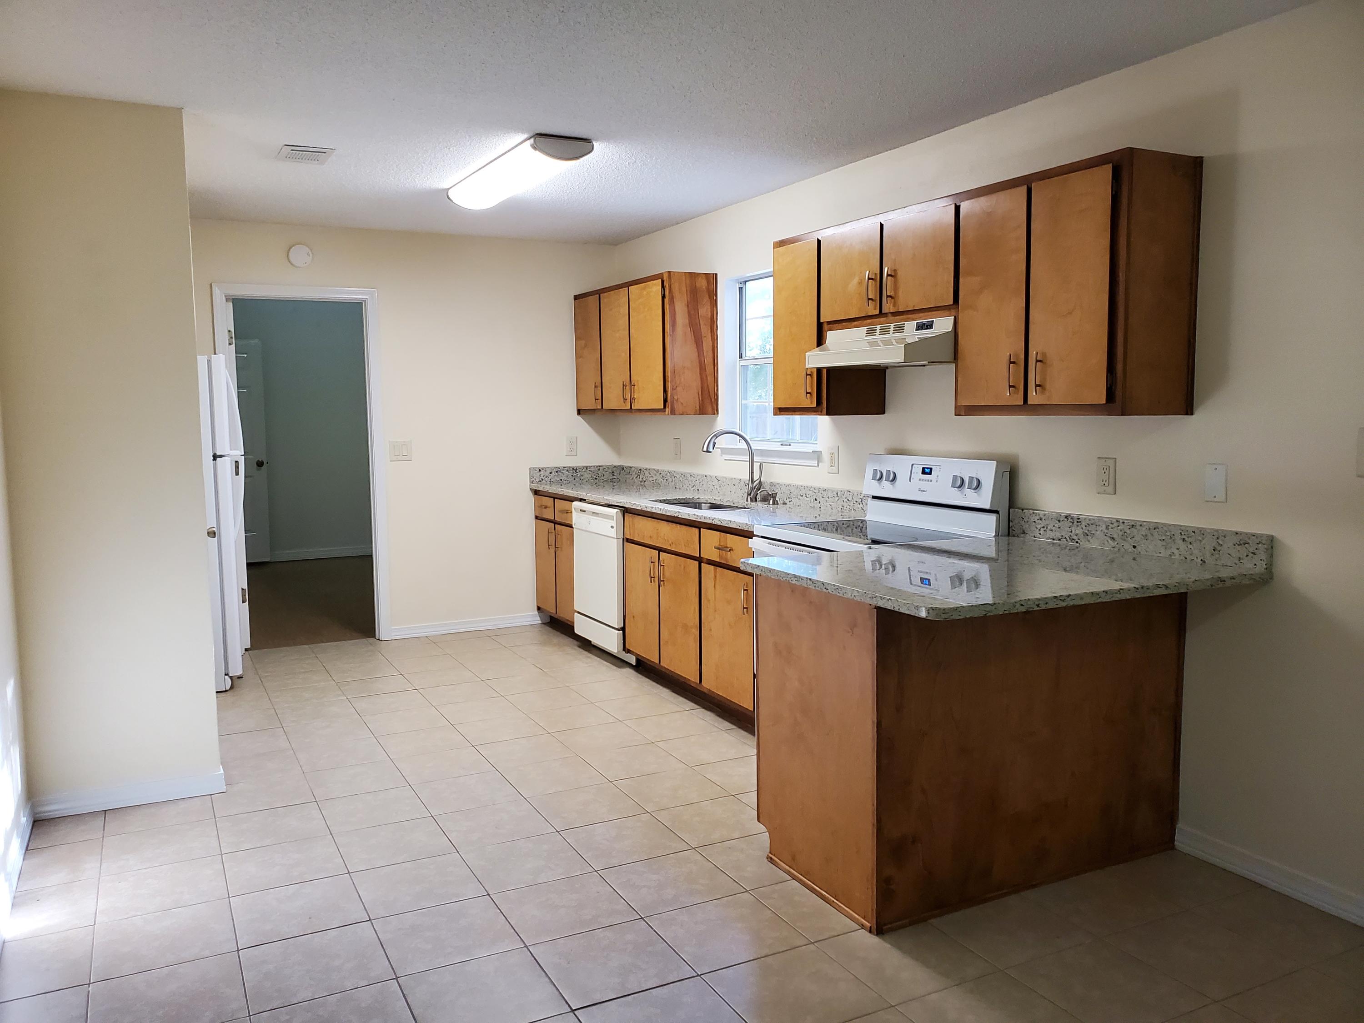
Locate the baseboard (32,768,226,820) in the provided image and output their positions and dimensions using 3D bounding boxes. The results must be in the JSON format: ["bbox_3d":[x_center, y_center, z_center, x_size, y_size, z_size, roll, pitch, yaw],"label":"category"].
[{"bbox_3d":[-1.942,1.007,3.617,0.610,0.080,0.015,-3,6,-28],"label":"baseboard"}]

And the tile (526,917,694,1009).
[{"bbox_3d":[-0.177,1.144,2.596,0.331,0.010,0.331,-3,6,-27],"label":"tile"}]

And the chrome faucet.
[{"bbox_3d":[0.254,-0.228,5.126,0.300,0.375,0.140,-2,6,-20],"label":"chrome faucet"}]

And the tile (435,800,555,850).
[{"bbox_3d":[-0.627,1.054,3.441,0.328,0.012,0.325,-3,6,-27],"label":"tile"}]

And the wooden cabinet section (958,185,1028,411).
[{"bbox_3d":[1.026,-0.696,3.392,0.040,0.685,0.299,-3,6,-28],"label":"wooden cabinet section"}]

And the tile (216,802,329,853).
[{"bbox_3d":[-1.377,1.063,3.447,0.330,0.012,0.330,-3,6,-27],"label":"tile"}]

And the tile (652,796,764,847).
[{"bbox_3d":[0.112,1.050,3.456,0.328,0.012,0.325,-3,6,-27],"label":"tile"}]

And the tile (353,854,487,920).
[{"bbox_3d":[-0.782,1.107,3.033,0.330,0.010,0.330,-3,6,-27],"label":"tile"}]

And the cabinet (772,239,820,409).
[{"bbox_3d":[0.622,-0.789,4.390,0.330,0.755,0.380,-3,6,-28],"label":"cabinet"}]

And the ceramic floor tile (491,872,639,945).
[{"bbox_3d":[-0.331,1.117,2.893,0.331,0.010,0.331,-3,6,-27],"label":"ceramic floor tile"}]

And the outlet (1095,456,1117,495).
[{"bbox_3d":[1.408,-0.117,3.412,0.010,0.124,0.080,-3,6,-27],"label":"outlet"}]

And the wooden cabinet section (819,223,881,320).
[{"bbox_3d":[0.666,-0.938,4.052,0.040,0.341,0.379,-3,6,-28],"label":"wooden cabinet section"}]

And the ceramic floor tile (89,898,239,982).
[{"bbox_3d":[-1.377,1.141,2.730,0.331,0.010,0.331,-3,6,-27],"label":"ceramic floor tile"}]

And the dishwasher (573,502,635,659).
[{"bbox_3d":[-0.201,0.400,5.764,0.630,0.870,0.610,-3,6,-27],"label":"dishwasher"}]

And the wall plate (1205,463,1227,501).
[{"bbox_3d":[1.580,-0.084,3.034,0.006,0.114,0.070,-3,6,-28],"label":"wall plate"}]

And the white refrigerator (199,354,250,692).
[{"bbox_3d":[-2.682,0.067,5.209,0.750,1.670,0.730,-3,6,-28],"label":"white refrigerator"}]

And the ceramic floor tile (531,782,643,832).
[{"bbox_3d":[-0.341,1.047,3.638,0.331,0.010,0.331,-3,6,-27],"label":"ceramic floor tile"}]

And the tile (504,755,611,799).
[{"bbox_3d":[-0.483,1.012,3.882,0.328,0.012,0.325,-3,6,-27],"label":"tile"}]

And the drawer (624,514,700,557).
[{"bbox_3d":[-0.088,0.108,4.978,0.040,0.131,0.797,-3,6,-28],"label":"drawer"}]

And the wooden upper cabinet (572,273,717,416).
[{"bbox_3d":[-0.267,-0.969,6.212,0.335,0.770,1.370,-3,6,-27],"label":"wooden upper cabinet"}]

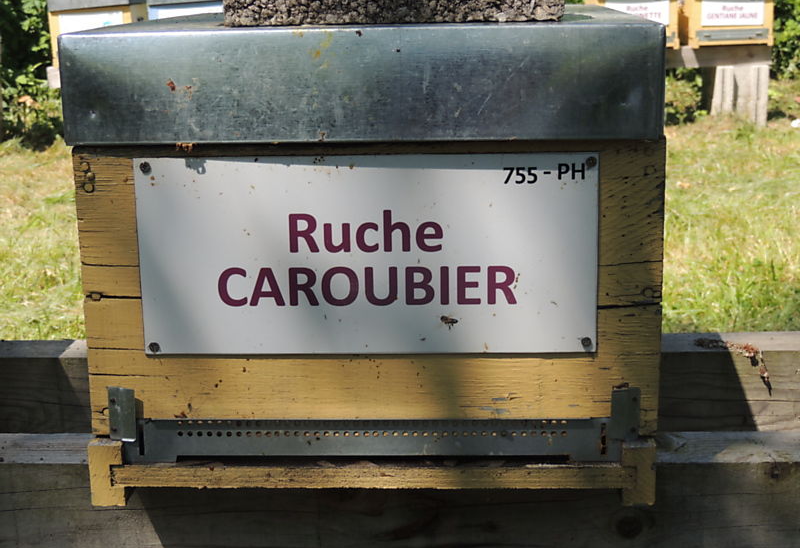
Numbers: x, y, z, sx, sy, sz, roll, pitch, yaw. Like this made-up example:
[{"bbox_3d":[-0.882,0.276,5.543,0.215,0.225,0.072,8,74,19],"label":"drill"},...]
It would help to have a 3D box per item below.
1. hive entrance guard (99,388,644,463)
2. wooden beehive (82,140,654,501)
[{"bbox_3d":[-0.021,0.115,0.950,0.398,0.062,0.020,0,13,3],"label":"hive entrance guard"},{"bbox_3d":[-0.012,-0.015,1.169,0.427,0.273,0.492,0,13,3],"label":"wooden beehive"}]

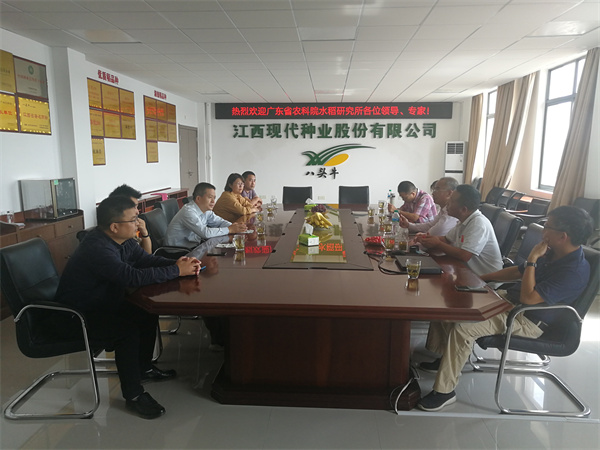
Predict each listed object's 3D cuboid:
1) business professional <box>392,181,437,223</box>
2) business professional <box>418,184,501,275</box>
[{"bbox_3d":[1.318,0.090,5.348,0.700,1.190,0.500,1,9,4],"label":"business professional"},{"bbox_3d":[1.274,0.278,3.930,0.840,1.240,0.560,1,9,4],"label":"business professional"}]

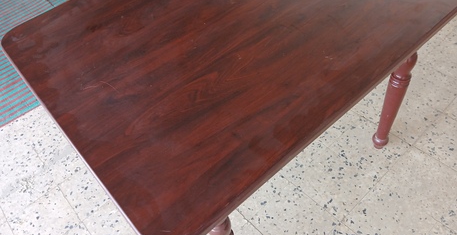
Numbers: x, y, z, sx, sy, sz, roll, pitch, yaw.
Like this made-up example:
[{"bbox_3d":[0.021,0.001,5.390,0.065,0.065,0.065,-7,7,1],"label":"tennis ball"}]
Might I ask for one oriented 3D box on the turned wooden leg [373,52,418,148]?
[{"bbox_3d":[0.628,-0.110,1.255,0.070,0.720,0.070,-37,54,-22],"label":"turned wooden leg"}]

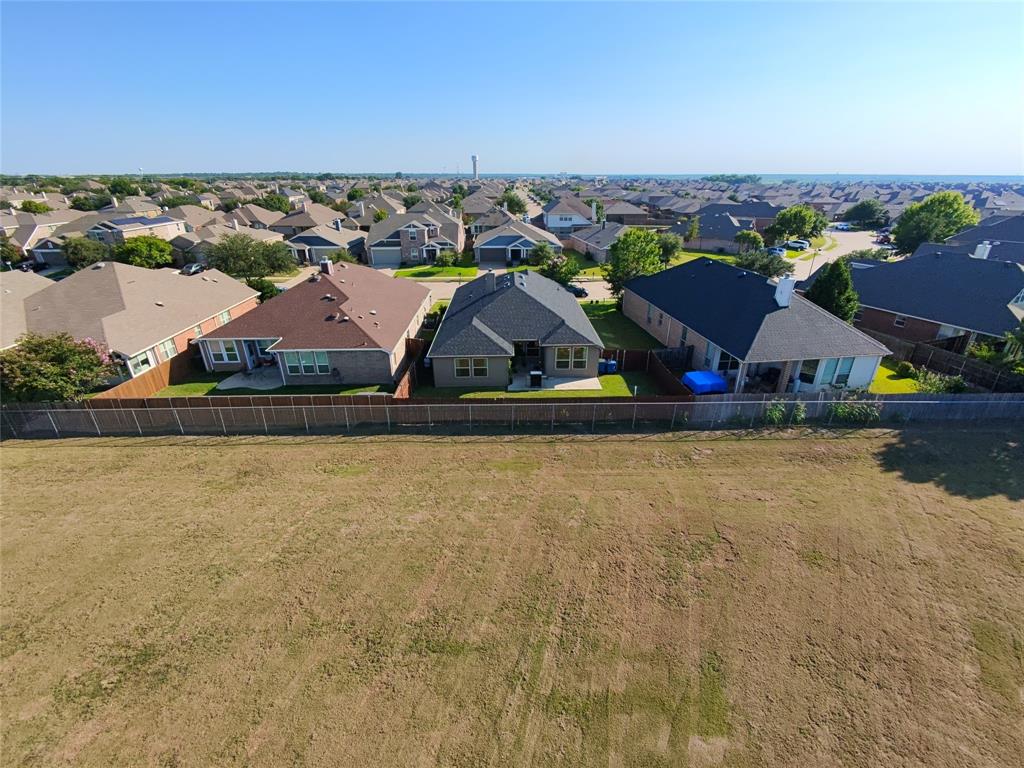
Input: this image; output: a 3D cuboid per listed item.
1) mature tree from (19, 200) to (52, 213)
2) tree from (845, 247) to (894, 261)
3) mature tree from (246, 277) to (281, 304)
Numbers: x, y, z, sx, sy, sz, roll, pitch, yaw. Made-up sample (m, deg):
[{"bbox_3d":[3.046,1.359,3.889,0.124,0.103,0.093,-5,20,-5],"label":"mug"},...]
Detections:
[{"bbox_3d":[-130.234,-46.347,130.400,8.600,7.600,8.600,0,24,0],"label":"mature tree"},{"bbox_3d":[59.350,-20.760,77.700,6.800,4.400,6.800,0,24,0],"label":"tree"},{"bbox_3d":[-30.770,-11.610,57.790,3.800,3.400,3.800,0,24,0],"label":"mature tree"}]

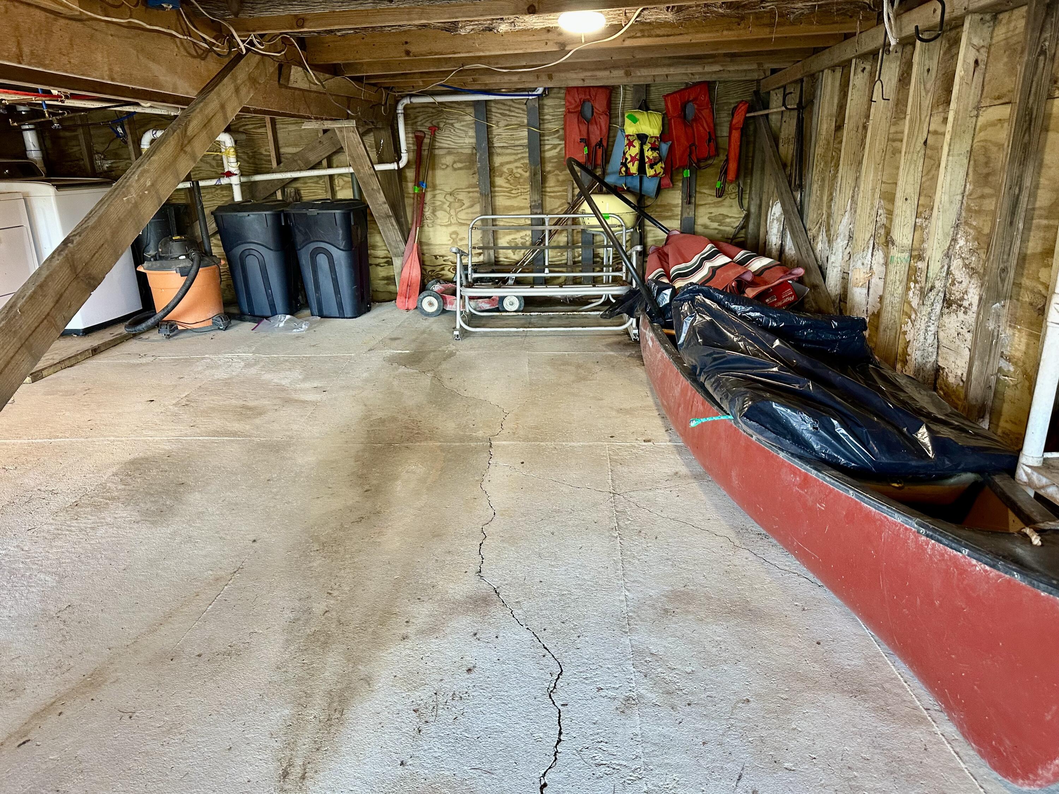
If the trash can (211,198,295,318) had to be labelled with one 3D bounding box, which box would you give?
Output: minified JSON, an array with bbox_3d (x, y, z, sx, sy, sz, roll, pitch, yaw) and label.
[{"bbox_3d":[-2.067,-1.101,5.795,0.500,0.850,0.580,-2,20,1],"label":"trash can"}]

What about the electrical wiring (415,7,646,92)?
[{"bbox_3d":[-0.041,-1.832,4.017,0.378,0.136,2.796,-11,22,-24],"label":"electrical wiring"}]

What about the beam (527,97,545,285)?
[{"bbox_3d":[0.052,-1.642,5.885,0.089,1.500,0.040,0,20,5],"label":"beam"}]

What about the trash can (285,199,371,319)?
[{"bbox_3d":[-1.474,-1.081,5.678,0.500,0.850,0.580,-2,20,1],"label":"trash can"}]

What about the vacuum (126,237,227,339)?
[{"bbox_3d":[-2.515,-0.835,5.354,0.660,0.680,0.570,-7,20,-14],"label":"vacuum"}]

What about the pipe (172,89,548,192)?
[{"bbox_3d":[-1.400,-2.004,5.785,3.103,0.653,0.110,0,20,5],"label":"pipe"}]

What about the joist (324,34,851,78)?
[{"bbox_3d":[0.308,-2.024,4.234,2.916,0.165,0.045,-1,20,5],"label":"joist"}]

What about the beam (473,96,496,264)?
[{"bbox_3d":[-0.353,-1.654,5.915,0.089,1.450,0.040,0,20,5],"label":"beam"}]

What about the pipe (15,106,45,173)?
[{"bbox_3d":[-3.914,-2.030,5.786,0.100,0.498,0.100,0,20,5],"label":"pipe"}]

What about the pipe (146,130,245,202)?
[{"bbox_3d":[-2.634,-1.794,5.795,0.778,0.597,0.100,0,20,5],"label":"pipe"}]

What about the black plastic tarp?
[{"bbox_3d":[1.024,-0.141,2.669,0.840,0.300,1.530,0,20,5],"label":"black plastic tarp"}]

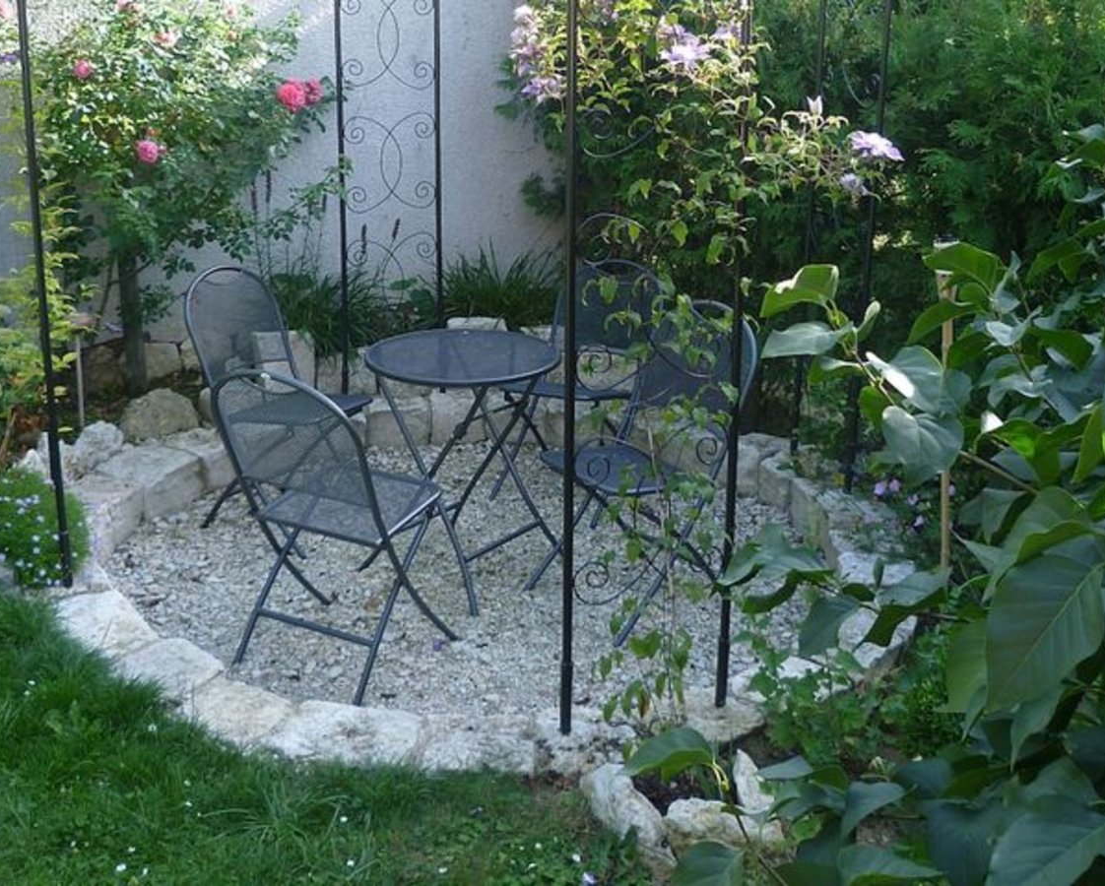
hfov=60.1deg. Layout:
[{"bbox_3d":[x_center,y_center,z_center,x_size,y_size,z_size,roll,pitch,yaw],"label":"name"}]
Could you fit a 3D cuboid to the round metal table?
[{"bbox_3d":[-0.293,0.064,3.098,0.600,0.735,0.600,1,21,-1],"label":"round metal table"}]

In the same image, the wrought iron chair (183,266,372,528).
[{"bbox_3d":[-0.928,-0.141,3.332,0.475,0.890,0.460,9,22,18],"label":"wrought iron chair"}]

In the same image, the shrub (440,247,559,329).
[{"bbox_3d":[-0.248,-0.731,4.504,0.600,0.430,0.500,0,21,-3],"label":"shrub"}]

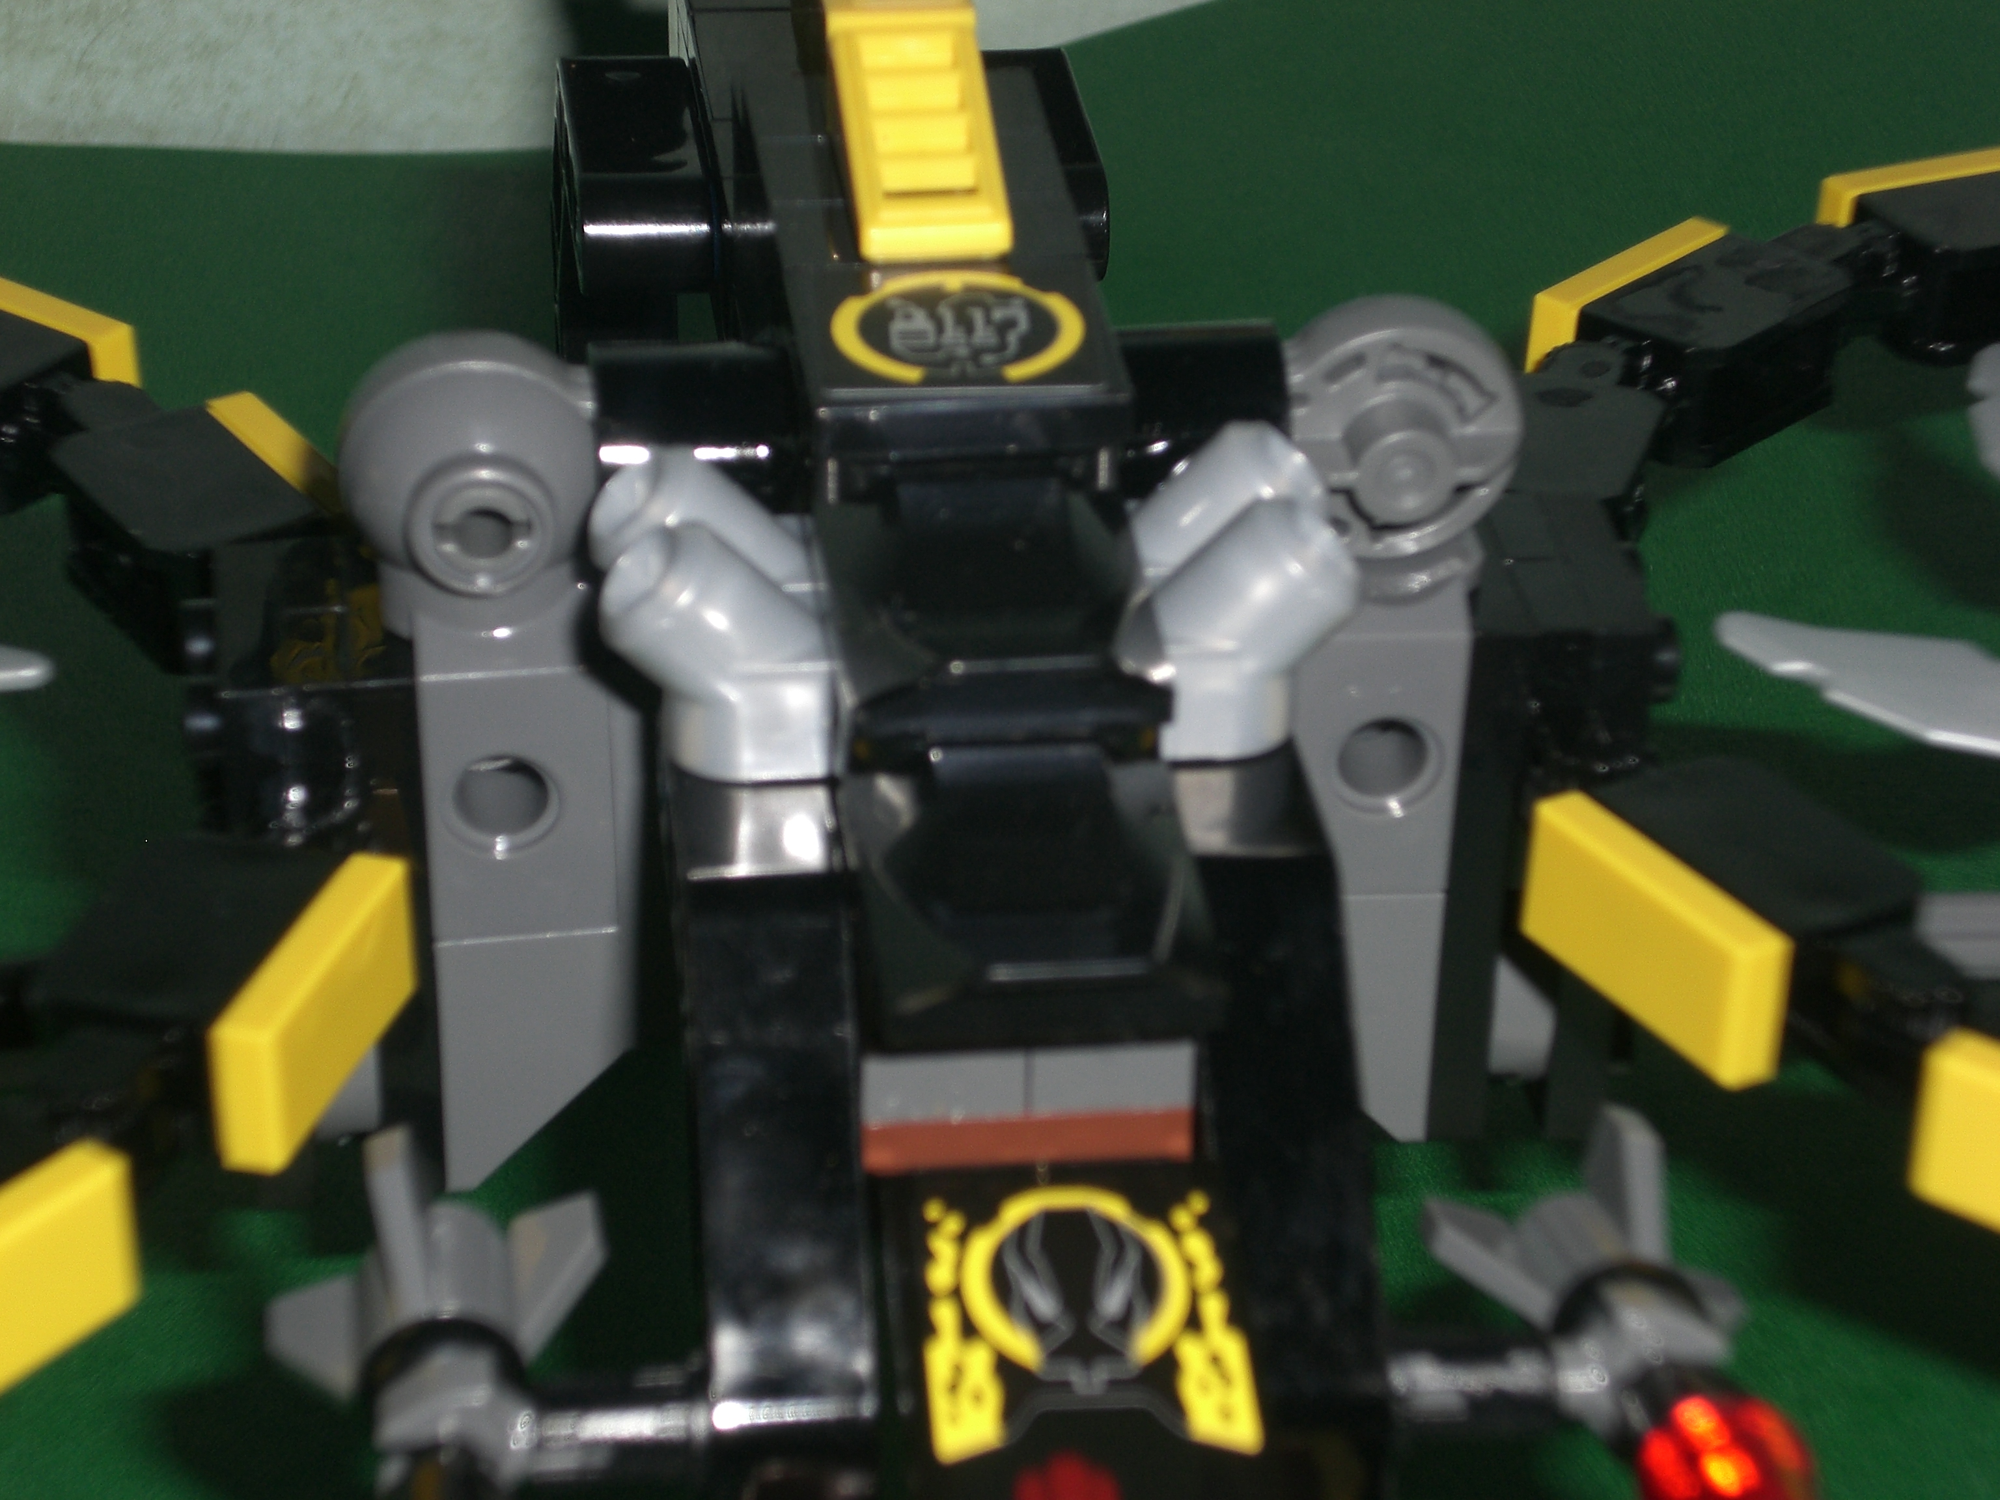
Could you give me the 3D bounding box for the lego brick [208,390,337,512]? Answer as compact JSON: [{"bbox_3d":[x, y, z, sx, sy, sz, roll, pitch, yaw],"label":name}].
[{"bbox_3d":[-0.041,-0.014,0.332,0.003,0.008,0.016,-18,35,-27],"label":"lego brick"}]

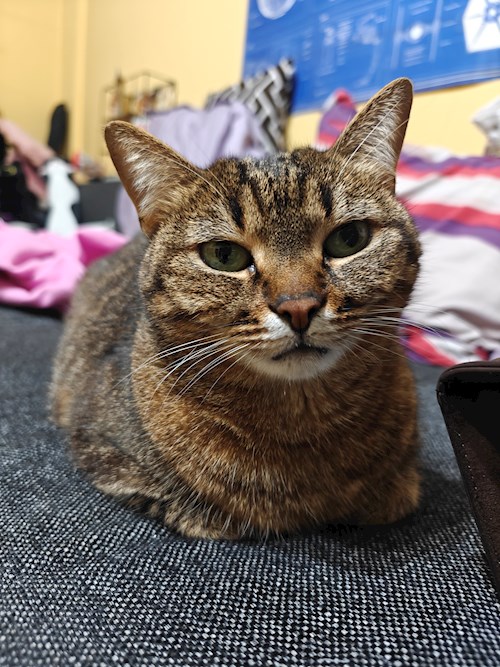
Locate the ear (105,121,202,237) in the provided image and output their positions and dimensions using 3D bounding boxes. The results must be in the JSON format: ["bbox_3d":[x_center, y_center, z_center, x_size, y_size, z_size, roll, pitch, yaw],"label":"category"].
[{"bbox_3d":[-0.051,-0.080,0.216,0.042,0.053,0.024,-33,3,16],"label":"ear"}]

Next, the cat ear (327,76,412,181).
[{"bbox_3d":[0.067,-0.104,0.226,0.041,0.053,0.024,24,3,-21],"label":"cat ear"}]

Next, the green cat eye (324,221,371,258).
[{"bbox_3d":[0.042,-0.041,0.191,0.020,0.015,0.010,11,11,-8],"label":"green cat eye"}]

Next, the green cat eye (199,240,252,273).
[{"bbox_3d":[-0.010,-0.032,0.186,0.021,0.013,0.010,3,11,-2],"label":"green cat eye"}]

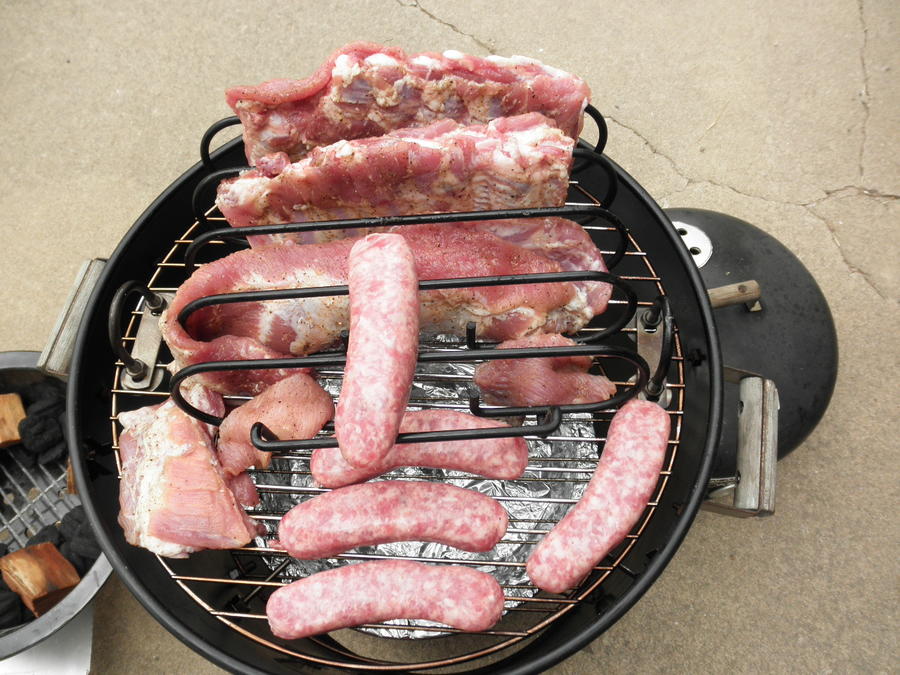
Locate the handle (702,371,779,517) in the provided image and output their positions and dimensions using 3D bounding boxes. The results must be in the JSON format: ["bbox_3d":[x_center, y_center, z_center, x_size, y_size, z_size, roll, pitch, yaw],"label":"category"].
[{"bbox_3d":[0.197,0.074,0.514,0.060,0.027,0.102,10,66,8],"label":"handle"}]

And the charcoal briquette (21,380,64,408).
[{"bbox_3d":[-0.522,0.074,0.942,0.050,0.034,0.047,-23,66,-8],"label":"charcoal briquette"}]

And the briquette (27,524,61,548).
[{"bbox_3d":[-0.487,0.245,0.879,0.047,0.034,0.050,36,72,18],"label":"briquette"}]

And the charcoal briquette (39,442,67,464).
[{"bbox_3d":[-0.505,0.142,0.926,0.050,0.034,0.047,-35,68,-13],"label":"charcoal briquette"}]

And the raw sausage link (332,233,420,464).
[{"bbox_3d":[-0.039,0.004,0.411,0.041,0.038,0.141,0,65,4],"label":"raw sausage link"}]

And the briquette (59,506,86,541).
[{"bbox_3d":[-0.447,0.225,0.873,0.047,0.034,0.050,37,53,16],"label":"briquette"}]

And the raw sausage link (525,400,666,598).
[{"bbox_3d":[0.097,0.097,0.443,0.045,0.035,0.135,31,70,16],"label":"raw sausage link"}]

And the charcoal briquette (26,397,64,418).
[{"bbox_3d":[-0.519,0.090,0.937,0.050,0.034,0.047,-23,66,-8],"label":"charcoal briquette"}]

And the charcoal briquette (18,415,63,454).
[{"bbox_3d":[-0.511,0.121,0.908,0.049,0.032,0.049,-21,66,-6],"label":"charcoal briquette"}]

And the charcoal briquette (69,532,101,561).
[{"bbox_3d":[-0.430,0.248,0.859,0.048,0.031,0.048,7,66,7],"label":"charcoal briquette"}]

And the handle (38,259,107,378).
[{"bbox_3d":[-0.296,-0.015,0.589,0.026,0.028,0.097,9,66,8],"label":"handle"}]

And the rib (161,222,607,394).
[{"bbox_3d":[-0.040,-0.018,0.486,0.285,0.076,0.088,-3,65,2],"label":"rib"}]

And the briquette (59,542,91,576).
[{"bbox_3d":[-0.438,0.258,0.854,0.047,0.034,0.050,36,72,18],"label":"briquette"}]

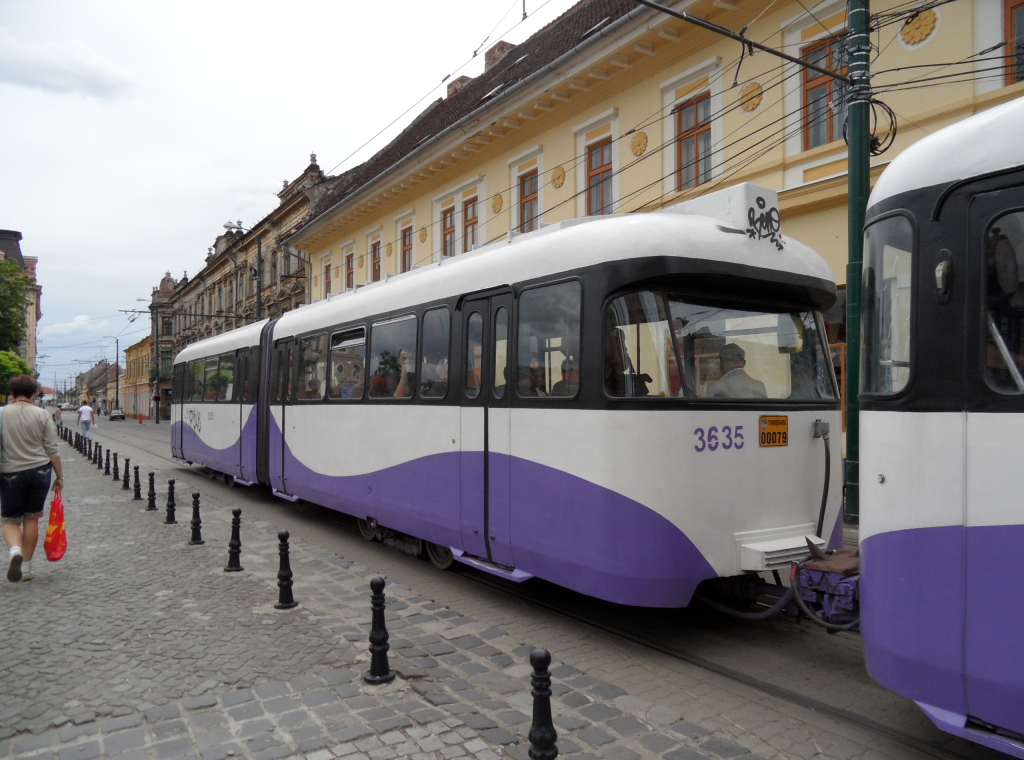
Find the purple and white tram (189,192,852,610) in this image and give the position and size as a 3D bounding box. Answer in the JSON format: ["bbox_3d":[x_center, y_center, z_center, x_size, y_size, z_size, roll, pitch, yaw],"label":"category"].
[{"bbox_3d":[-2.982,0.348,11.663,2.330,3.260,16.900,1,-2,-35],"label":"purple and white tram"}]

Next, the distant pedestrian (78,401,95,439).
[{"bbox_3d":[-18.578,1.760,31.000,0.620,1.690,0.380,1,-2,-35],"label":"distant pedestrian"}]

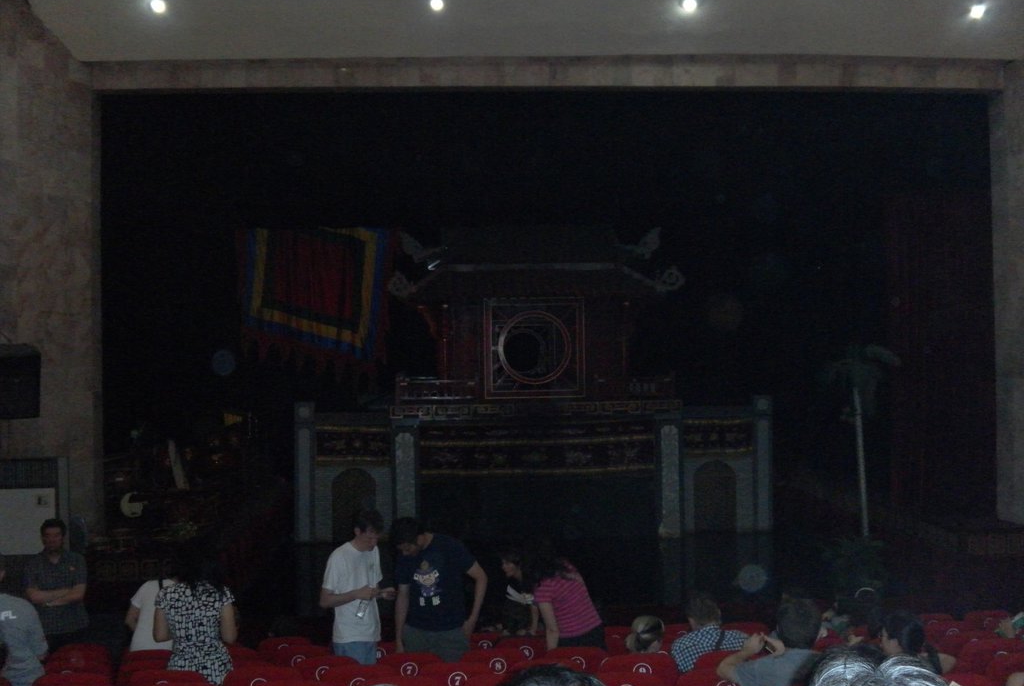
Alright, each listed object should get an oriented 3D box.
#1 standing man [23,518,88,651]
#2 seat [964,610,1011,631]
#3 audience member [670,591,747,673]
[{"bbox_3d":[-3.516,2.213,7.985,0.520,1.730,0.360,0,-1,-14],"label":"standing man"},{"bbox_3d":[4.034,2.704,9.006,0.530,0.880,0.580,-1,-1,-3],"label":"seat"},{"bbox_3d":[1.184,2.065,6.169,0.500,1.200,0.700,-1,-1,-9],"label":"audience member"}]

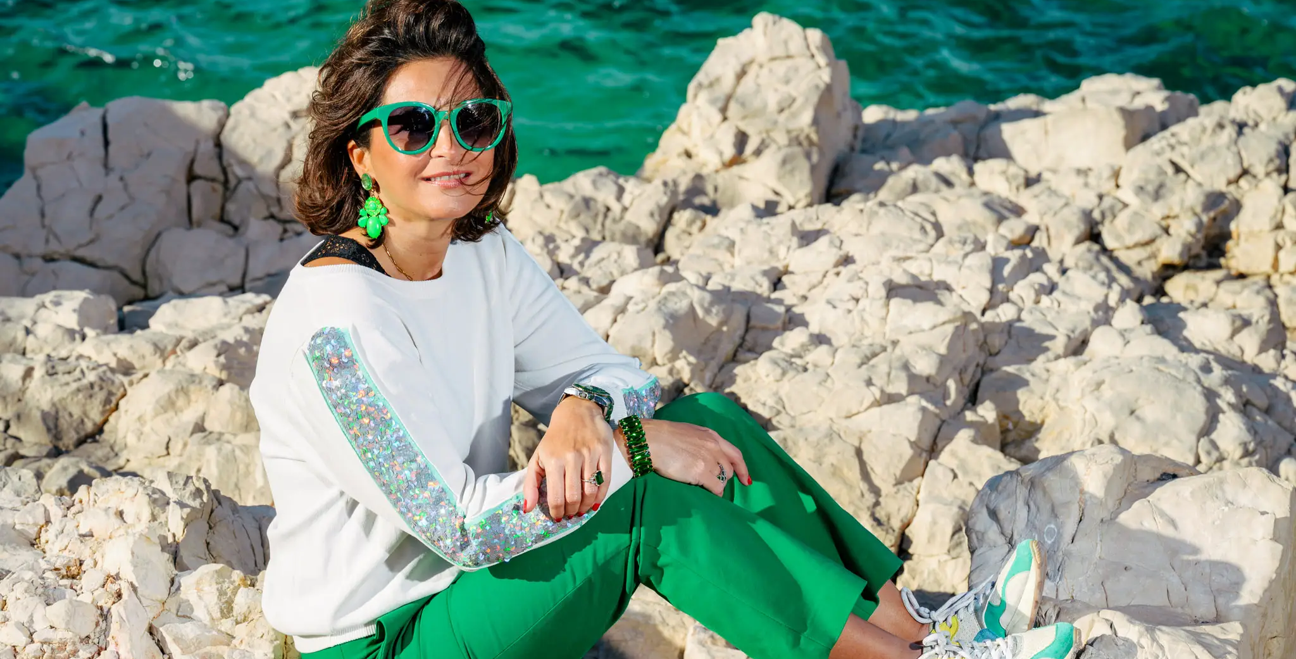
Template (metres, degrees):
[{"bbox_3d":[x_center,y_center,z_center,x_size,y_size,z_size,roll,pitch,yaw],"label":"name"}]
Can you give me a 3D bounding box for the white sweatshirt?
[{"bbox_3d":[-0.194,0.111,3.990,0.430,0.430,0.460,11,18,38],"label":"white sweatshirt"}]

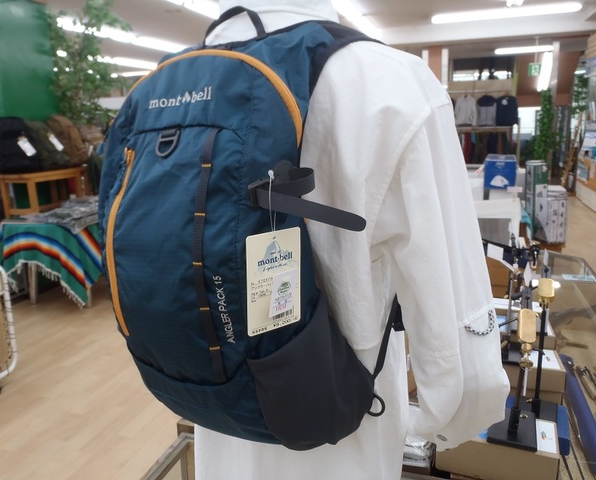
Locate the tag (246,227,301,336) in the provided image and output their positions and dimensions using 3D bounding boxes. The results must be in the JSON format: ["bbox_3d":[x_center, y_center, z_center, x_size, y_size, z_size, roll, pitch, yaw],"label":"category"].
[{"bbox_3d":[-0.026,0.045,0.560,0.070,0.111,0.005,-11,18,-36],"label":"tag"}]

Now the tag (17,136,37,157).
[{"bbox_3d":[-2.201,-0.758,4.200,0.075,0.150,0.008,-44,21,-28],"label":"tag"}]

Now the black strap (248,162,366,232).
[{"bbox_3d":[0.010,-0.046,0.550,0.120,0.056,0.048,10,10,5],"label":"black strap"}]

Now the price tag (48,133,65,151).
[{"bbox_3d":[-1.987,-0.809,4.250,0.008,0.145,0.060,-4,34,42],"label":"price tag"}]

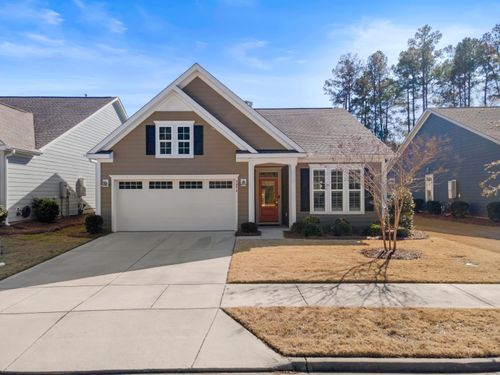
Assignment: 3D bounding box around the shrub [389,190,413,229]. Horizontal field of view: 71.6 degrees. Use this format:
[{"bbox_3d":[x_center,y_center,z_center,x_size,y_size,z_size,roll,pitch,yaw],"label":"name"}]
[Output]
[{"bbox_3d":[6.467,0.939,14.800,1.100,1.800,1.050,0,0,0],"label":"shrub"}]

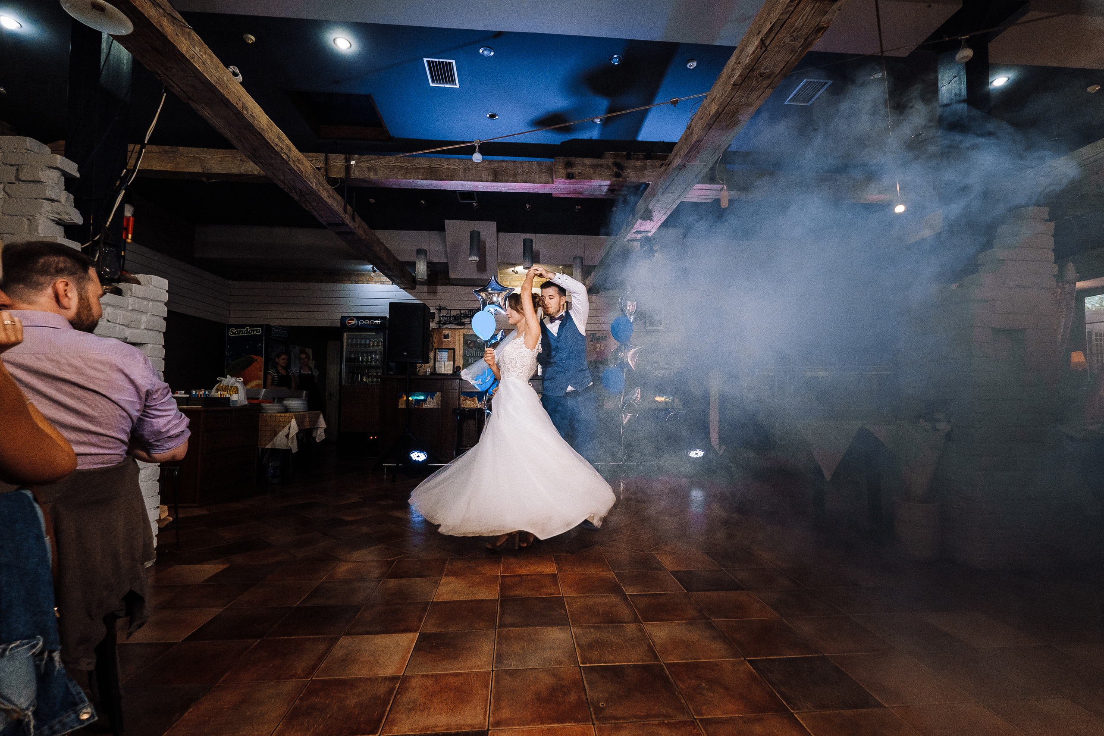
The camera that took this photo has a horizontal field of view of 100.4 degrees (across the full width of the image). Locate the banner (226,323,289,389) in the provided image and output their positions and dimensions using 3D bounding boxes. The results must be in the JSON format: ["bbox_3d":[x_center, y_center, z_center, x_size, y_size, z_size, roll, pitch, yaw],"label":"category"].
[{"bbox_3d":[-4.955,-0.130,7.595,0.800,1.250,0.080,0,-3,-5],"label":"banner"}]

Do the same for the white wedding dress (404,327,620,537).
[{"bbox_3d":[-0.241,0.357,2.975,1.320,1.180,1.100,1,-3,-13],"label":"white wedding dress"}]

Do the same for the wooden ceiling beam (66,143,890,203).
[{"bbox_3d":[-0.551,-2.133,5.121,9.100,0.280,0.220,0,-3,-5],"label":"wooden ceiling beam"}]

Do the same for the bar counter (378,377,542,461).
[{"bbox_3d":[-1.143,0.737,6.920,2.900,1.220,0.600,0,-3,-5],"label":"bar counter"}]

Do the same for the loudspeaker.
[{"bbox_3d":[-1.707,-0.394,5.546,0.420,0.700,0.370,0,-3,1],"label":"loudspeaker"}]

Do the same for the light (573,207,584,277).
[{"bbox_3d":[0.403,-1.929,7.044,0.145,1.087,0.145,0,-3,-5],"label":"light"}]

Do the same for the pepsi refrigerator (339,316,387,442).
[{"bbox_3d":[-2.909,0.302,7.324,0.680,2.130,0.680,0,-3,-5],"label":"pepsi refrigerator"}]

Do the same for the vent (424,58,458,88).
[{"bbox_3d":[-0.974,-2.620,4.107,0.265,0.030,0.360,0,-3,-5],"label":"vent"}]

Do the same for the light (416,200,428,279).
[{"bbox_3d":[-1.934,-1.903,6.854,0.145,1.201,0.145,0,-3,-5],"label":"light"}]

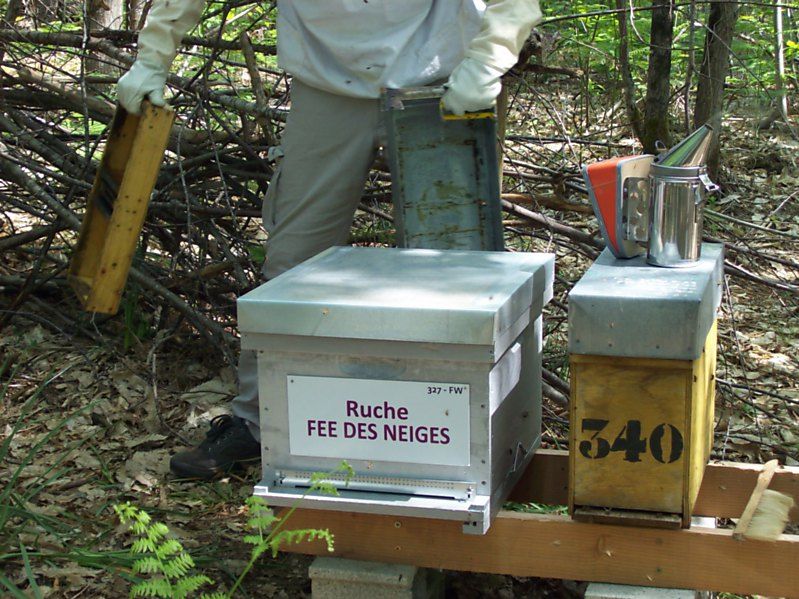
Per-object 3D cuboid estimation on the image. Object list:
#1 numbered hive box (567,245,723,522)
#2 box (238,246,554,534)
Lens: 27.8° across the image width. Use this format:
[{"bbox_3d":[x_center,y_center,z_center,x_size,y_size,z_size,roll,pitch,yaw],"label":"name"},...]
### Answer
[{"bbox_3d":[0.475,0.143,3.062,0.224,0.414,0.533,2,13,15],"label":"numbered hive box"},{"bbox_3d":[0.015,0.150,3.114,0.470,0.398,0.560,2,13,16],"label":"box"}]

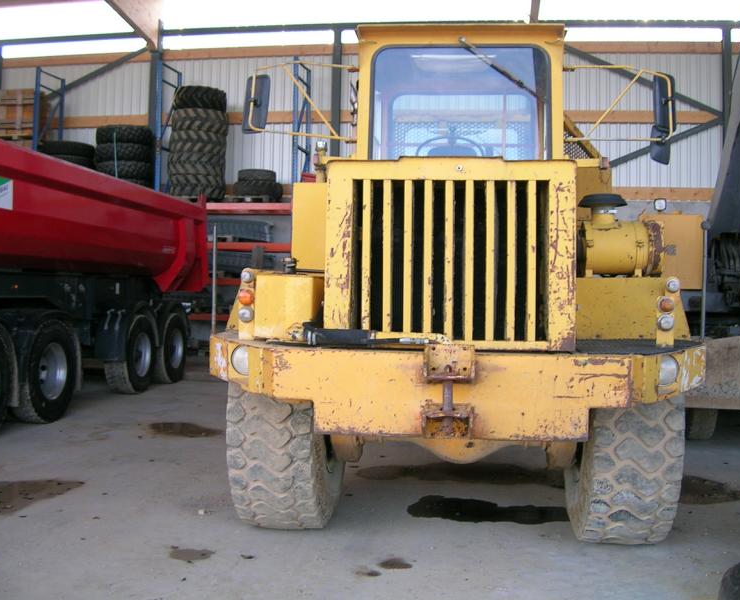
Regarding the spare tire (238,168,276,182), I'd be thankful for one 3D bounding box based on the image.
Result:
[{"bbox_3d":[-2.099,-2.280,15.100,0.705,0.217,0.705,1,1,9],"label":"spare tire"}]

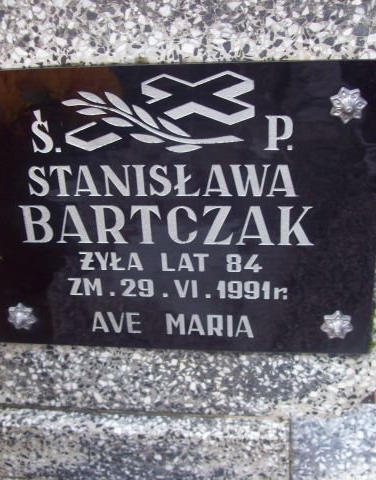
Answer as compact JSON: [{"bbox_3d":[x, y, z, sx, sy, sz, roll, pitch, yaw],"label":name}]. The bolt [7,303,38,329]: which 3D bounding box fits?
[{"bbox_3d":[-0.179,0.084,0.706,0.032,0.032,0.013,0,26,8],"label":"bolt"}]

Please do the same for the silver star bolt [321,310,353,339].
[{"bbox_3d":[0.148,0.088,0.659,0.032,0.032,0.013,0,26,8],"label":"silver star bolt"}]

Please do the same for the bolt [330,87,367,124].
[{"bbox_3d":[0.136,-0.113,0.563,0.032,0.032,0.013,0,26,8],"label":"bolt"}]

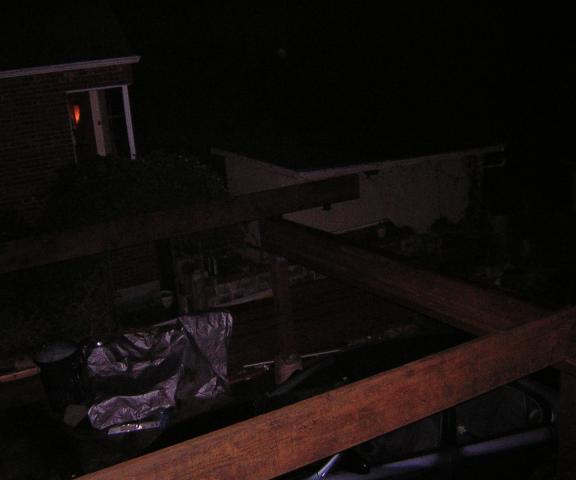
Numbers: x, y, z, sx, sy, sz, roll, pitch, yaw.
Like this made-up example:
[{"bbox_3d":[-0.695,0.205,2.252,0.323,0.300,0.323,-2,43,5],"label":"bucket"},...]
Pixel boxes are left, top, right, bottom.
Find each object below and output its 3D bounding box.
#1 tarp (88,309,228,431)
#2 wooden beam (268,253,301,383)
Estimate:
[{"bbox_3d":[-1.593,1.509,8.174,1.600,0.870,0.620,-13,18,-27],"label":"tarp"},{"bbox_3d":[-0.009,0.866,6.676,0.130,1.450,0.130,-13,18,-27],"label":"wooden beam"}]

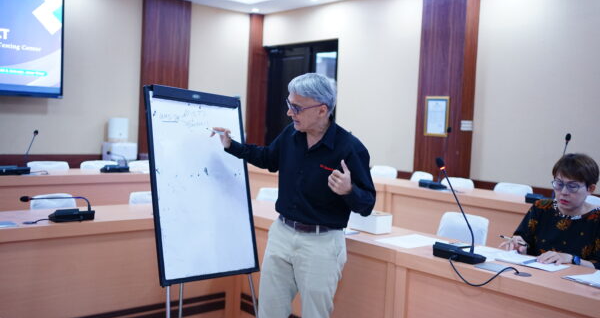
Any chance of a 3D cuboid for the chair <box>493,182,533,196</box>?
[{"bbox_3d":[1.556,0.631,4.612,0.500,0.820,0.450,-1,5,-40],"label":"chair"}]

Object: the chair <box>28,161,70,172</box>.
[{"bbox_3d":[-2.037,0.452,4.867,0.450,0.820,0.500,-1,5,-41],"label":"chair"}]

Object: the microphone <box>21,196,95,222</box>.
[{"bbox_3d":[-1.269,0.257,3.048,0.375,0.125,0.140,-1,5,-40],"label":"microphone"}]

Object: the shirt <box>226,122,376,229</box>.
[{"bbox_3d":[-0.002,0.069,2.610,0.700,0.470,0.320,4,4,27],"label":"shirt"}]

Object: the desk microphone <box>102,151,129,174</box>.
[{"bbox_3d":[-1.499,0.024,4.736,0.235,0.160,0.135,-1,5,-40],"label":"desk microphone"}]

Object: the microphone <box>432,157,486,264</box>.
[{"bbox_3d":[0.695,0.221,2.595,0.150,0.435,0.270,-1,5,-41],"label":"microphone"}]

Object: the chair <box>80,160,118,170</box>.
[{"bbox_3d":[-1.696,0.448,5.160,0.450,0.820,0.500,-1,5,-41],"label":"chair"}]

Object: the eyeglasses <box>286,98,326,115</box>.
[{"bbox_3d":[0.036,-0.238,2.559,0.140,0.045,0.140,-16,29,-27],"label":"eyeglasses"}]

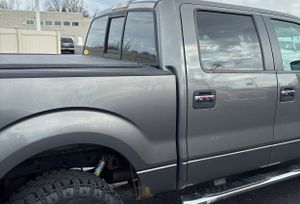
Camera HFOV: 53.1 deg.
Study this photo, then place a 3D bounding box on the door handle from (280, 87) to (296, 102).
[{"bbox_3d":[1.254,-0.063,2.715,0.218,0.137,0.060,-4,11,-30],"label":"door handle"}]

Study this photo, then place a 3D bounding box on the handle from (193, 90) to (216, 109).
[{"bbox_3d":[0.407,-0.018,2.216,0.218,0.137,0.060,-4,11,-30],"label":"handle"}]

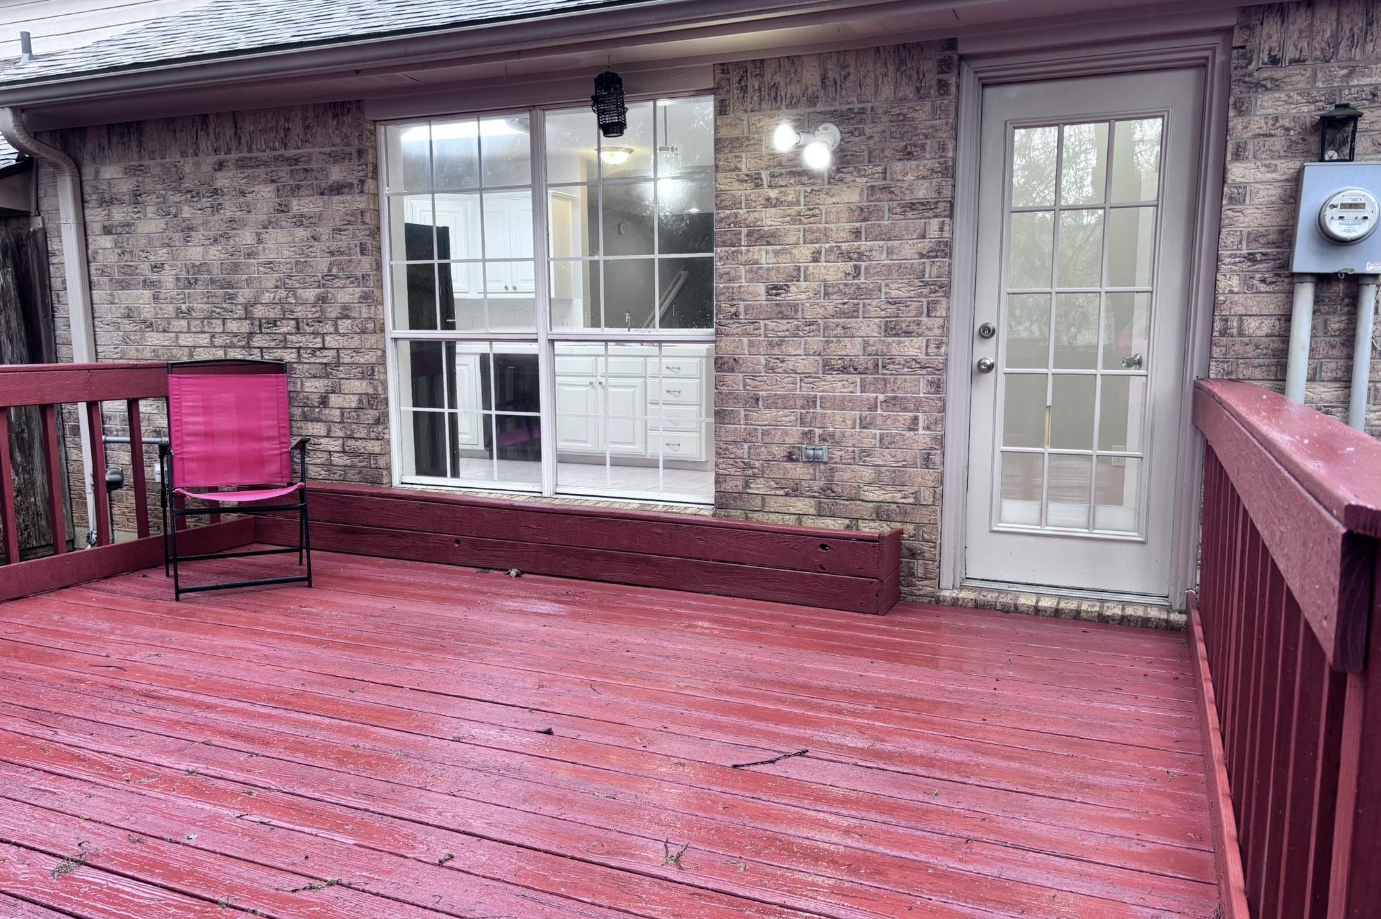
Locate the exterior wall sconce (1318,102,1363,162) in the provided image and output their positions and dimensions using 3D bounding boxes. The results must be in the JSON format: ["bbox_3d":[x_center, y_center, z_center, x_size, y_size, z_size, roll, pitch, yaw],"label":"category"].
[{"bbox_3d":[2.184,-1.096,3.495,0.135,0.199,0.135,3,8,23],"label":"exterior wall sconce"}]

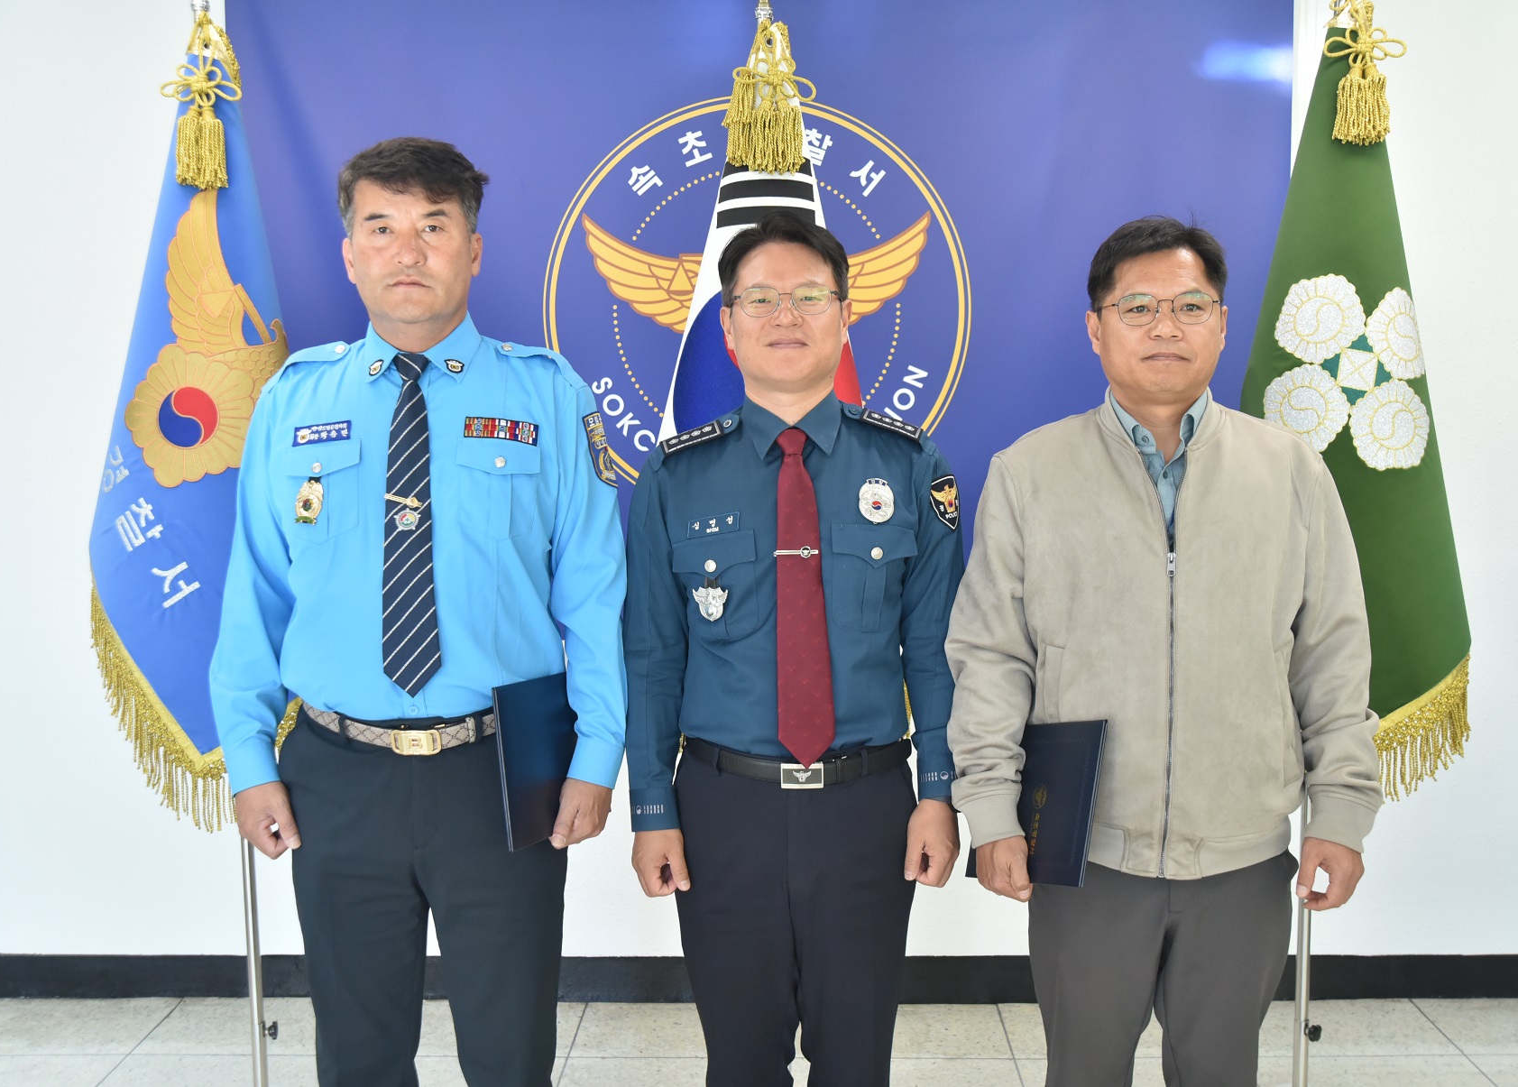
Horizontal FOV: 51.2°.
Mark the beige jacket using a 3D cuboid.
[{"bbox_3d":[0.579,0.118,2.263,0.620,0.655,0.320,1,7,10],"label":"beige jacket"}]

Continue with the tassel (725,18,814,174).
[{"bbox_3d":[0.020,-0.826,2.915,0.172,0.290,0.120,0,6,0],"label":"tassel"}]

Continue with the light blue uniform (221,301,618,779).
[{"bbox_3d":[-0.486,0.021,2.262,0.595,0.689,0.310,-1,7,-8],"label":"light blue uniform"}]

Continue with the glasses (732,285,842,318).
[{"bbox_3d":[0.039,-0.340,2.249,0.144,0.045,0.142,-3,6,1],"label":"glasses"}]

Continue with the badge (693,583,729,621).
[{"bbox_3d":[-0.069,0.081,2.213,0.051,0.055,0.011,-2,3,16],"label":"badge"}]

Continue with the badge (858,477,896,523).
[{"bbox_3d":[0.164,-0.059,2.212,0.051,0.062,0.010,1,-6,-18],"label":"badge"}]

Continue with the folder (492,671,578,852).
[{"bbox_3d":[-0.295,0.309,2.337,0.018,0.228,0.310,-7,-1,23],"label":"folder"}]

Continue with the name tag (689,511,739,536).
[{"bbox_3d":[-0.063,-0.028,2.231,0.072,0.024,0.005,-7,-7,15],"label":"name tag"}]

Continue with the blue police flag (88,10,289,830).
[{"bbox_3d":[-1.056,-0.222,3.034,0.460,1.557,0.320,-1,7,-4],"label":"blue police flag"}]

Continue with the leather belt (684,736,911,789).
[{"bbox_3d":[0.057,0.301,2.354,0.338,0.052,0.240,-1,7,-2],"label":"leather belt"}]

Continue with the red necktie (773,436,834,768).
[{"bbox_3d":[0.056,0.074,2.243,0.083,0.478,0.060,-3,2,-1],"label":"red necktie"}]

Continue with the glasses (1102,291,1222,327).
[{"bbox_3d":[0.556,-0.323,2.199,0.143,0.045,0.142,1,7,7],"label":"glasses"}]

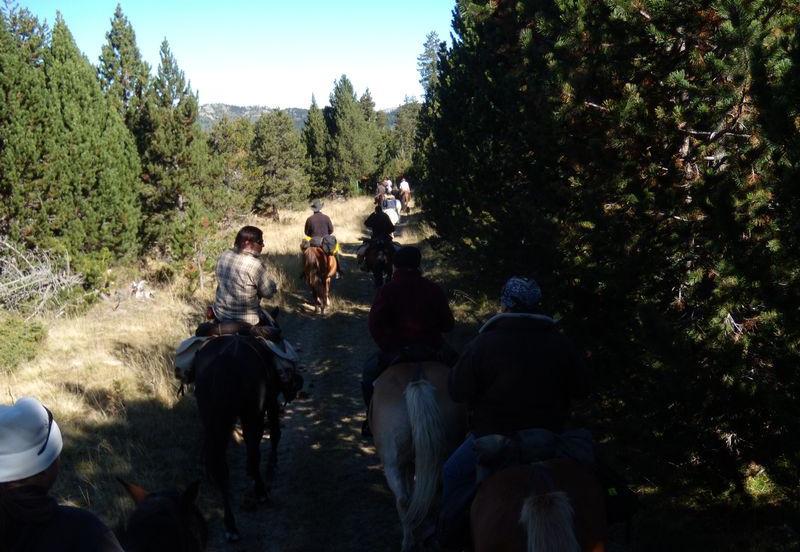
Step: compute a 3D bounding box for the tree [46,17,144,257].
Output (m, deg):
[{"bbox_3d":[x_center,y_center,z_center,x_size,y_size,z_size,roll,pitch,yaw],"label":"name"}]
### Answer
[{"bbox_3d":[-8.501,-3.773,23.000,2.800,7.000,2.800,0,6,0],"label":"tree"}]

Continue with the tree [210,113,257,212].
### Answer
[{"bbox_3d":[-7.291,-4.695,36.000,2.500,4.700,2.500,0,6,0],"label":"tree"}]

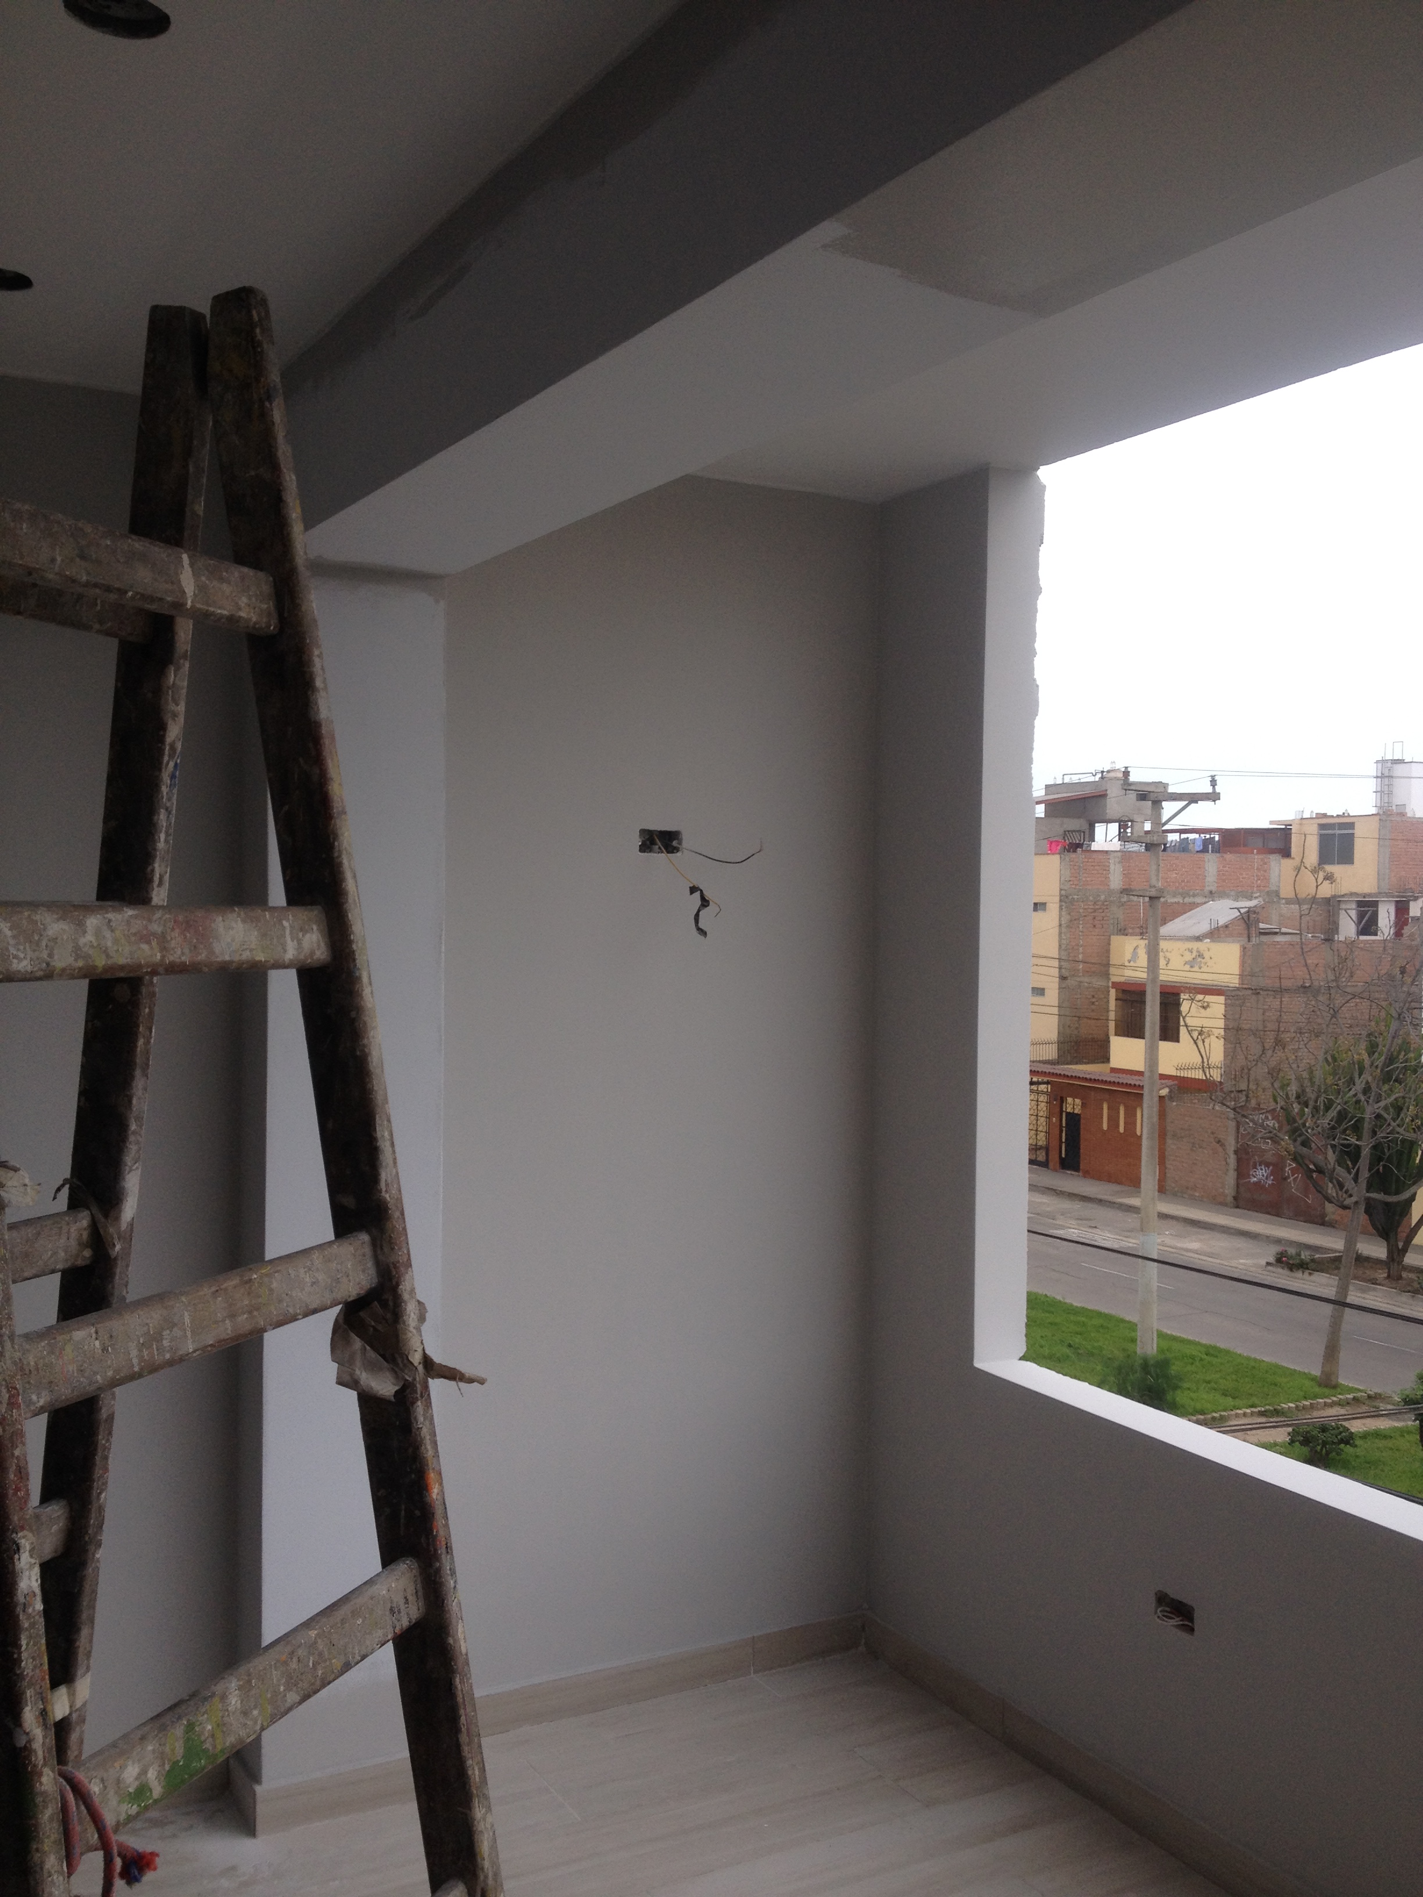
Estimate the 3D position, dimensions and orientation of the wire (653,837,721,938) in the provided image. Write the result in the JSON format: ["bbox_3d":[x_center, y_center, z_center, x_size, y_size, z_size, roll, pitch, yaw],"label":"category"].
[{"bbox_3d":[-0.044,-0.127,3.951,0.128,0.212,0.080,-1,3,-30],"label":"wire"}]

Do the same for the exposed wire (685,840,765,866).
[{"bbox_3d":[0.029,-0.200,3.996,0.166,0.057,0.070,-1,3,-30],"label":"exposed wire"}]

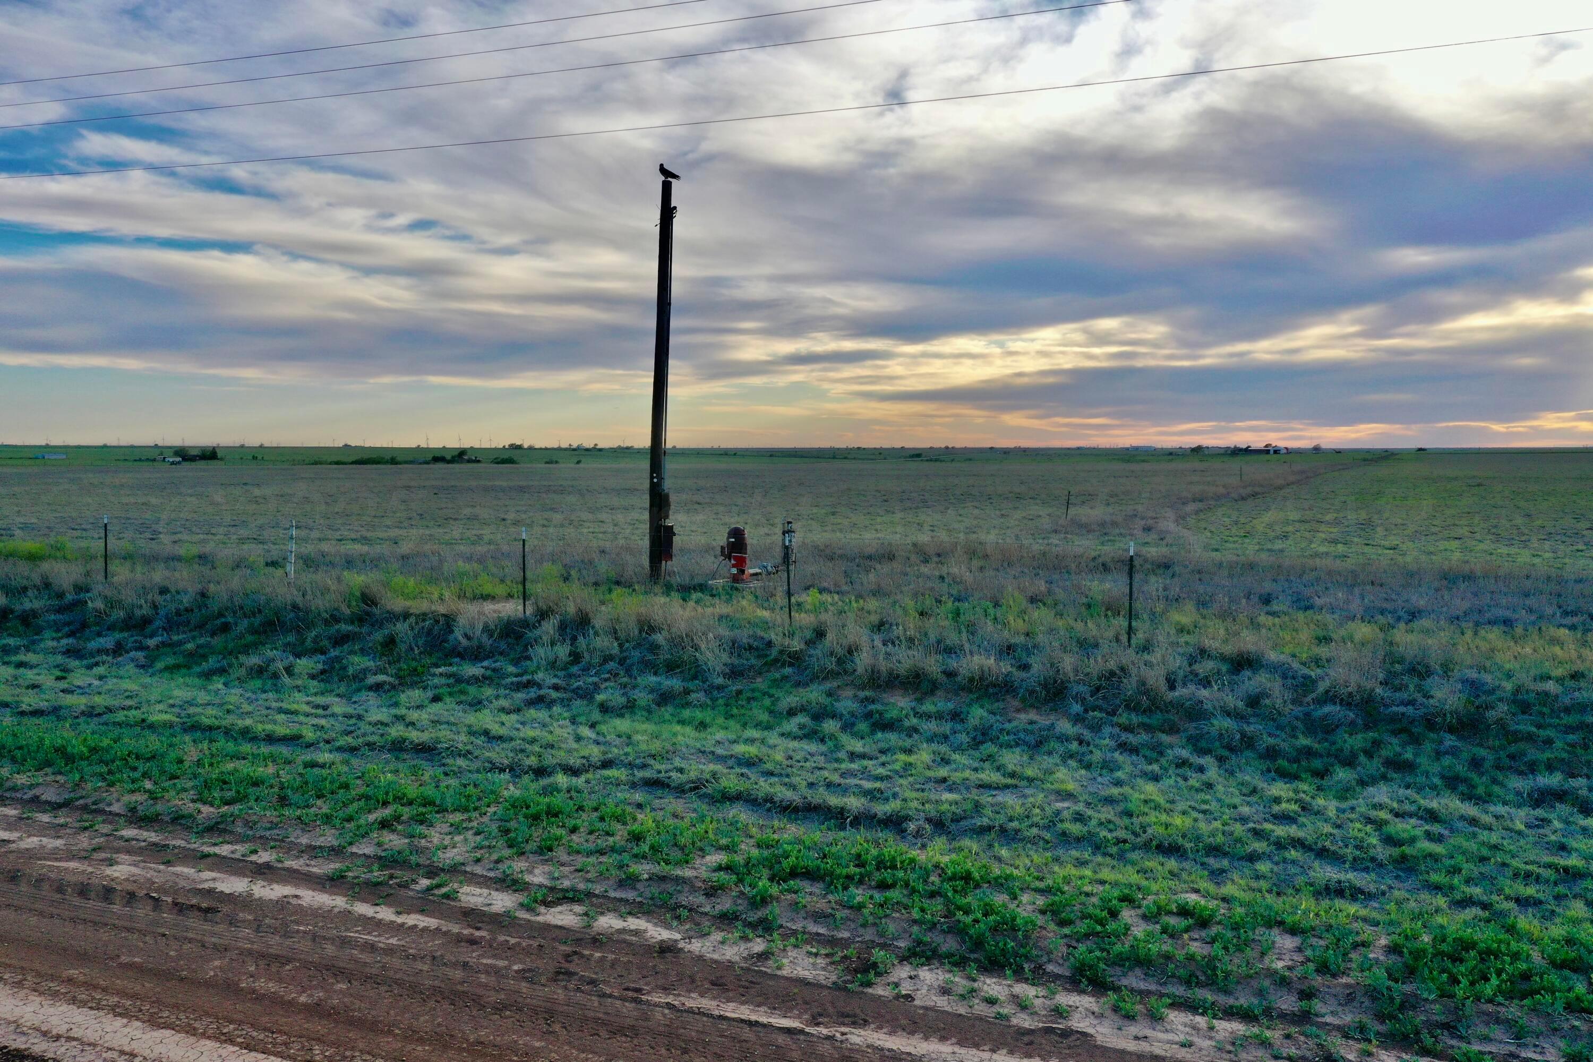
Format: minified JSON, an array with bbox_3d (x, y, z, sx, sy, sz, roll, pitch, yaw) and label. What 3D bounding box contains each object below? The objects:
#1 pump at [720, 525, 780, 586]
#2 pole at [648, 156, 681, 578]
[{"bbox_3d":[-0.820,0.430,21.200,0.970,1.000,0.500,-1,4,-22],"label":"pump"},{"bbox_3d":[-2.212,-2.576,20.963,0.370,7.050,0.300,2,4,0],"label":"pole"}]

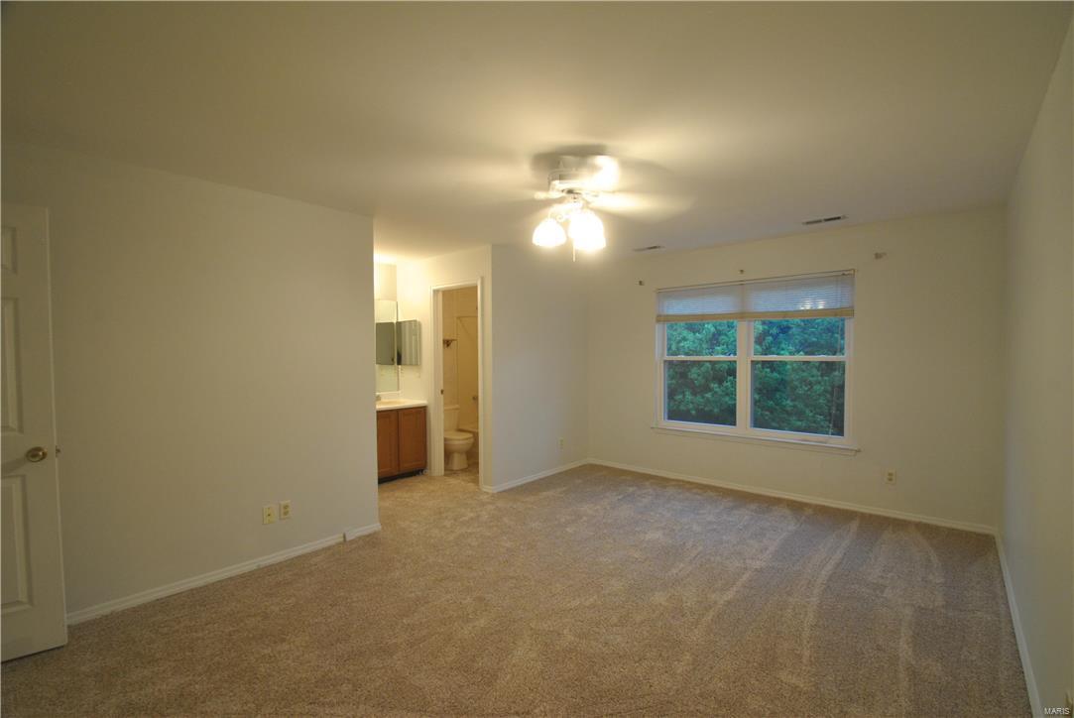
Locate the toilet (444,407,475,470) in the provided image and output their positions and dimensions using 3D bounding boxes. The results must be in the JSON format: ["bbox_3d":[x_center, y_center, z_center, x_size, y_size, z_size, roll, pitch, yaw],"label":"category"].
[{"bbox_3d":[-1.049,0.935,5.472,0.710,0.710,0.480,1,2,43],"label":"toilet"}]

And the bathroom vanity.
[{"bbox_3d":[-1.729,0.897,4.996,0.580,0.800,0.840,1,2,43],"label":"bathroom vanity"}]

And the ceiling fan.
[{"bbox_3d":[0.210,-0.823,2.440,1.280,0.500,1.280,1,2,43],"label":"ceiling fan"}]

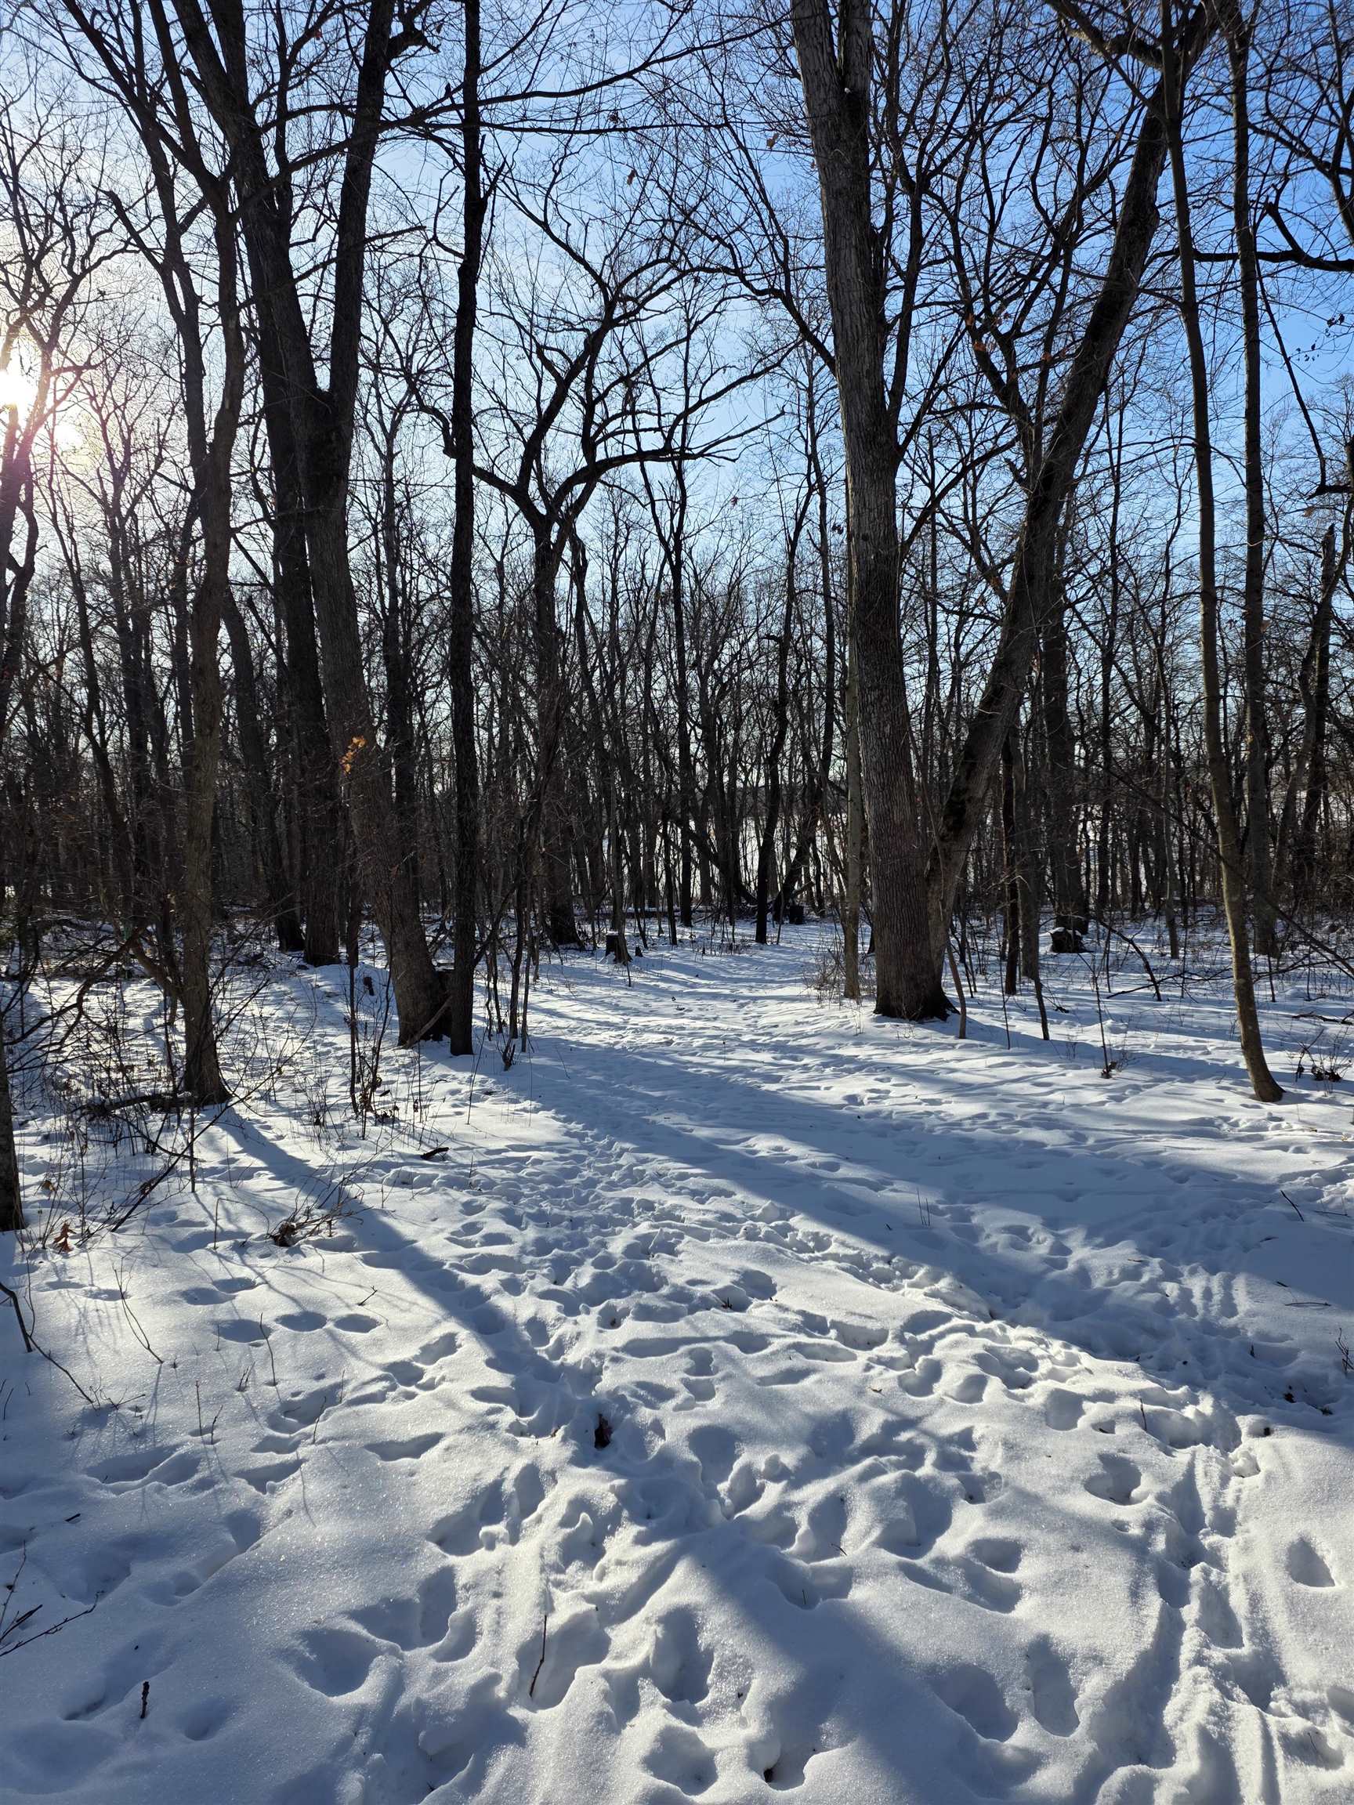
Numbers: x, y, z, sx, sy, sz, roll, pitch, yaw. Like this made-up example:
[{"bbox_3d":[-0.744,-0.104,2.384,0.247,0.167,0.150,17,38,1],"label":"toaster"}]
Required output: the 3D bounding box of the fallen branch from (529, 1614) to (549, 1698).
[{"bbox_3d":[-0.257,1.433,2.284,0.018,0.015,0.172,0,18,3],"label":"fallen branch"}]

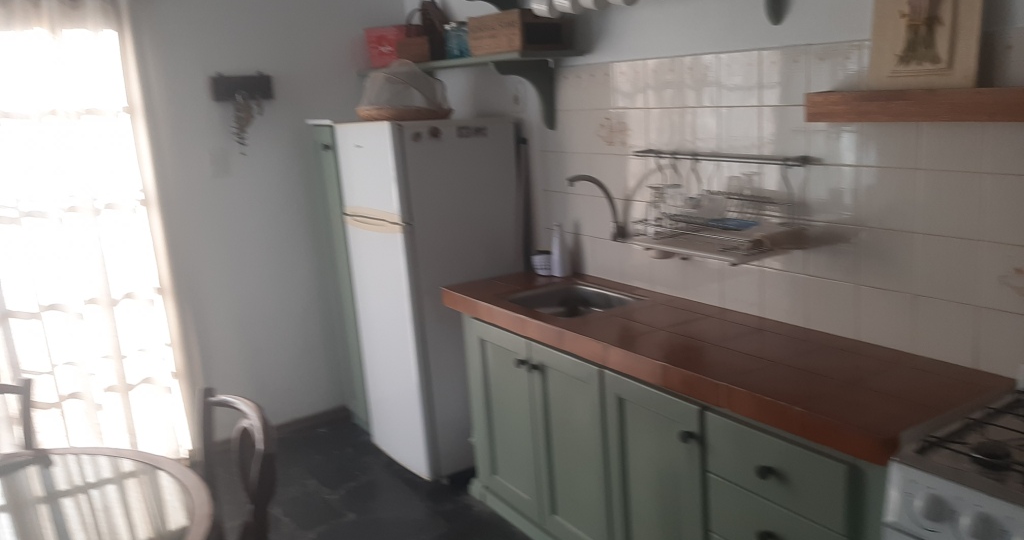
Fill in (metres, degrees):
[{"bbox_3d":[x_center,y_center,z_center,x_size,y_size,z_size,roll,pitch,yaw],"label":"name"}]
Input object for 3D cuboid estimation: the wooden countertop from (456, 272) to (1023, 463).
[{"bbox_3d":[0.450,0.194,2.380,0.475,0.071,1.796,-14,16,-33],"label":"wooden countertop"}]

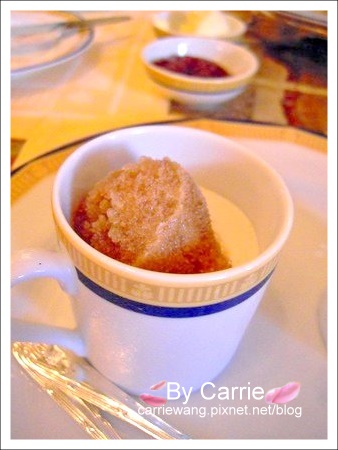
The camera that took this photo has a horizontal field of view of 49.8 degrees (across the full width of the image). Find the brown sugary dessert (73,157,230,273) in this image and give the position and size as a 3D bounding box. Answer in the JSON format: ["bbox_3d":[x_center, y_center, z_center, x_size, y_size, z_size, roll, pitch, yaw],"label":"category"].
[{"bbox_3d":[-0.004,-0.002,0.110,0.041,0.024,0.036,-6,45,-13],"label":"brown sugary dessert"}]

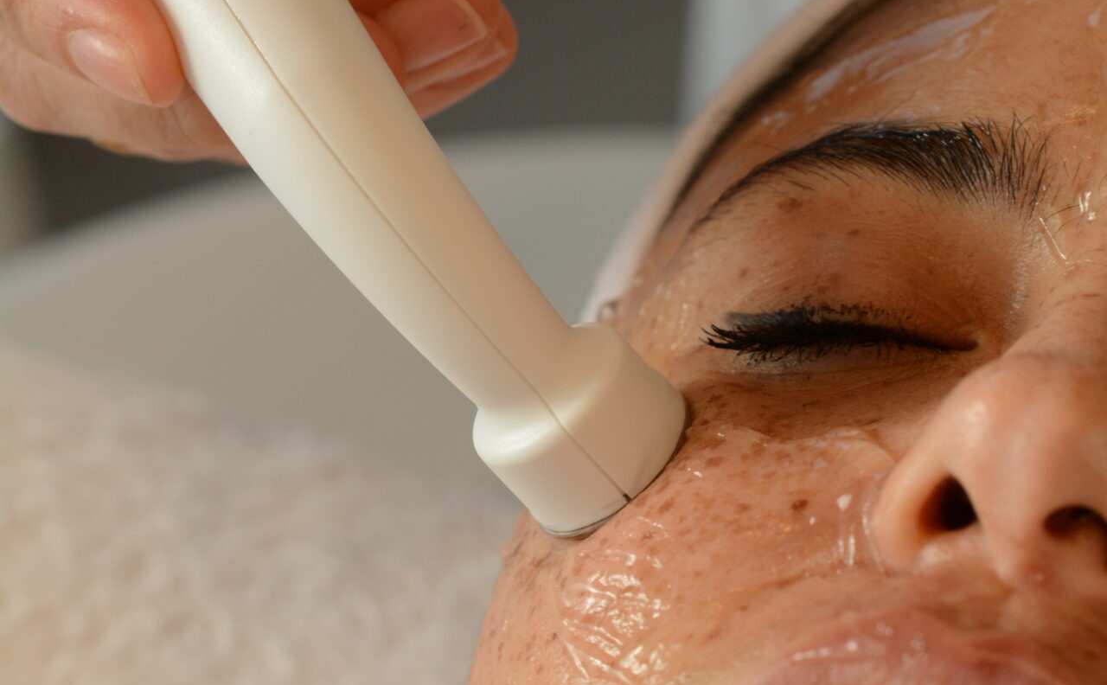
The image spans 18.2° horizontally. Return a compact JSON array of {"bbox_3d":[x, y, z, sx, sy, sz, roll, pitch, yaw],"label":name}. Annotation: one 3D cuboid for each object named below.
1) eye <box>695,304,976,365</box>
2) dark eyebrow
[{"bbox_3d":[0.032,-0.001,0.391,0.033,0.010,0.010,7,50,24],"label":"eye"},{"bbox_3d":[0.036,-0.019,0.396,0.047,0.015,0.014,6,50,25],"label":"dark eyebrow"}]

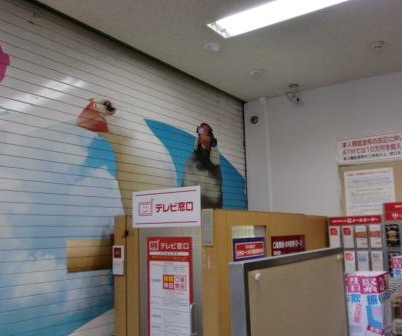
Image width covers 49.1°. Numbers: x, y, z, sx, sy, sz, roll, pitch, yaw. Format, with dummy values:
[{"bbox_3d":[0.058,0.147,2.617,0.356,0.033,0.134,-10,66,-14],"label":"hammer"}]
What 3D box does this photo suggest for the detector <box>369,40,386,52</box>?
[{"bbox_3d":[1.389,-0.958,3.459,0.115,0.045,0.115,-7,-10,33],"label":"detector"}]

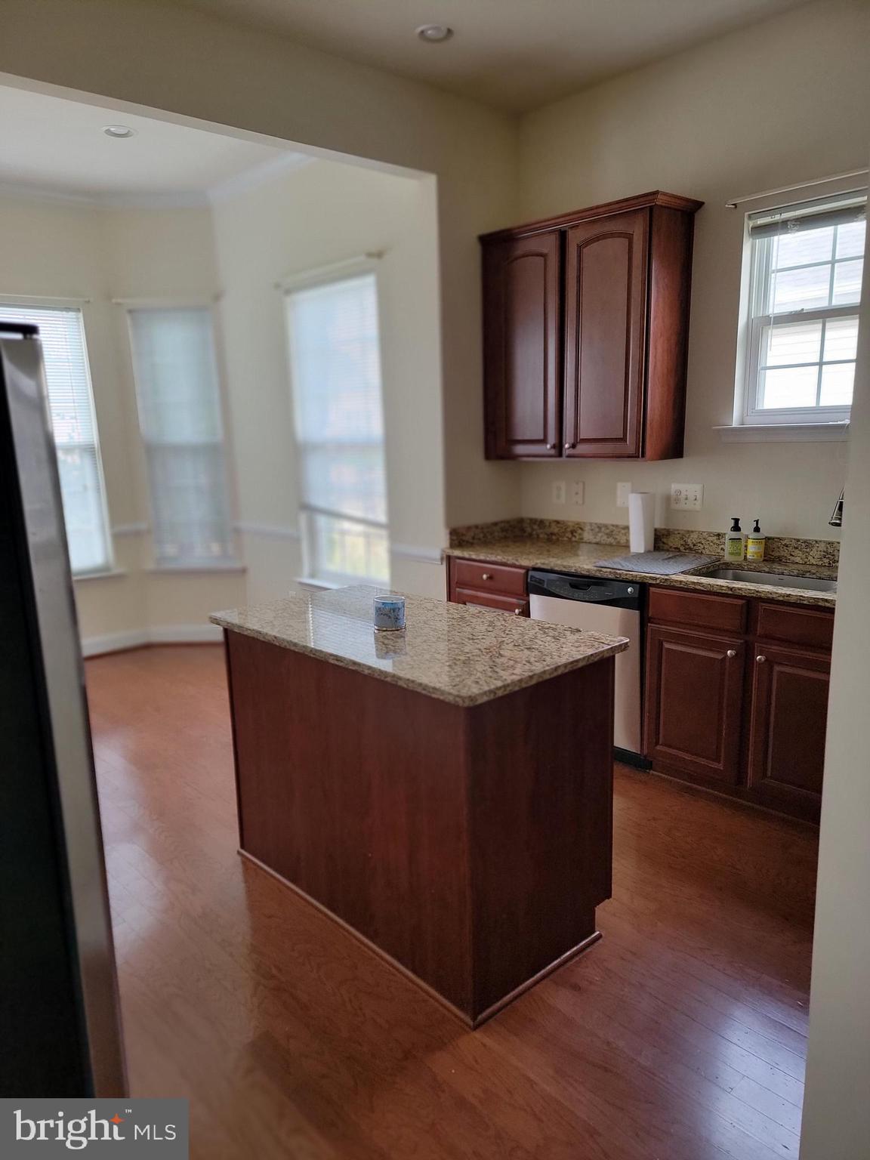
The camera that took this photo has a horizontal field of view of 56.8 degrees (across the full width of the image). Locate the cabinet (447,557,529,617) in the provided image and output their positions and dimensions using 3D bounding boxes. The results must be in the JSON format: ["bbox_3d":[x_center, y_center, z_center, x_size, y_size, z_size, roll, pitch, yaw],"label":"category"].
[{"bbox_3d":[0.490,0.285,4.245,0.630,0.856,0.573,-12,15,-41],"label":"cabinet"}]

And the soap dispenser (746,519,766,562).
[{"bbox_3d":[1.398,-0.171,3.500,0.063,0.180,0.068,-12,15,-41],"label":"soap dispenser"}]

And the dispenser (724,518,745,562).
[{"bbox_3d":[1.326,-0.185,3.554,0.065,0.192,0.070,-12,15,-41],"label":"dispenser"}]

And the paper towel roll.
[{"bbox_3d":[1.004,-0.283,3.888,0.118,0.280,0.118,-2,11,0],"label":"paper towel roll"}]

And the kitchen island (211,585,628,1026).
[{"bbox_3d":[-0.100,0.589,2.655,0.677,0.896,1.282,-12,15,-41],"label":"kitchen island"}]

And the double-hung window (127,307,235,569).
[{"bbox_3d":[-1.790,-0.984,5.735,0.600,1.820,0.100,-1,11,3],"label":"double-hung window"}]

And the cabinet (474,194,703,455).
[{"bbox_3d":[0.712,-1.141,3.884,0.350,1.097,1.035,-12,15,-41],"label":"cabinet"}]

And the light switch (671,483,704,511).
[{"bbox_3d":[1.186,-0.387,3.786,0.012,0.119,0.163,-12,15,-41],"label":"light switch"}]

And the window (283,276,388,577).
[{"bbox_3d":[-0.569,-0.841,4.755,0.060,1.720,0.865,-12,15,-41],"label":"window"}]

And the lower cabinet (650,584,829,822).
[{"bbox_3d":[1.411,0.444,3.259,0.630,0.856,0.911,-12,15,-41],"label":"lower cabinet"}]

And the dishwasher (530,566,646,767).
[{"bbox_3d":[0.880,0.355,3.802,0.625,0.840,0.612,-12,15,-41],"label":"dishwasher"}]

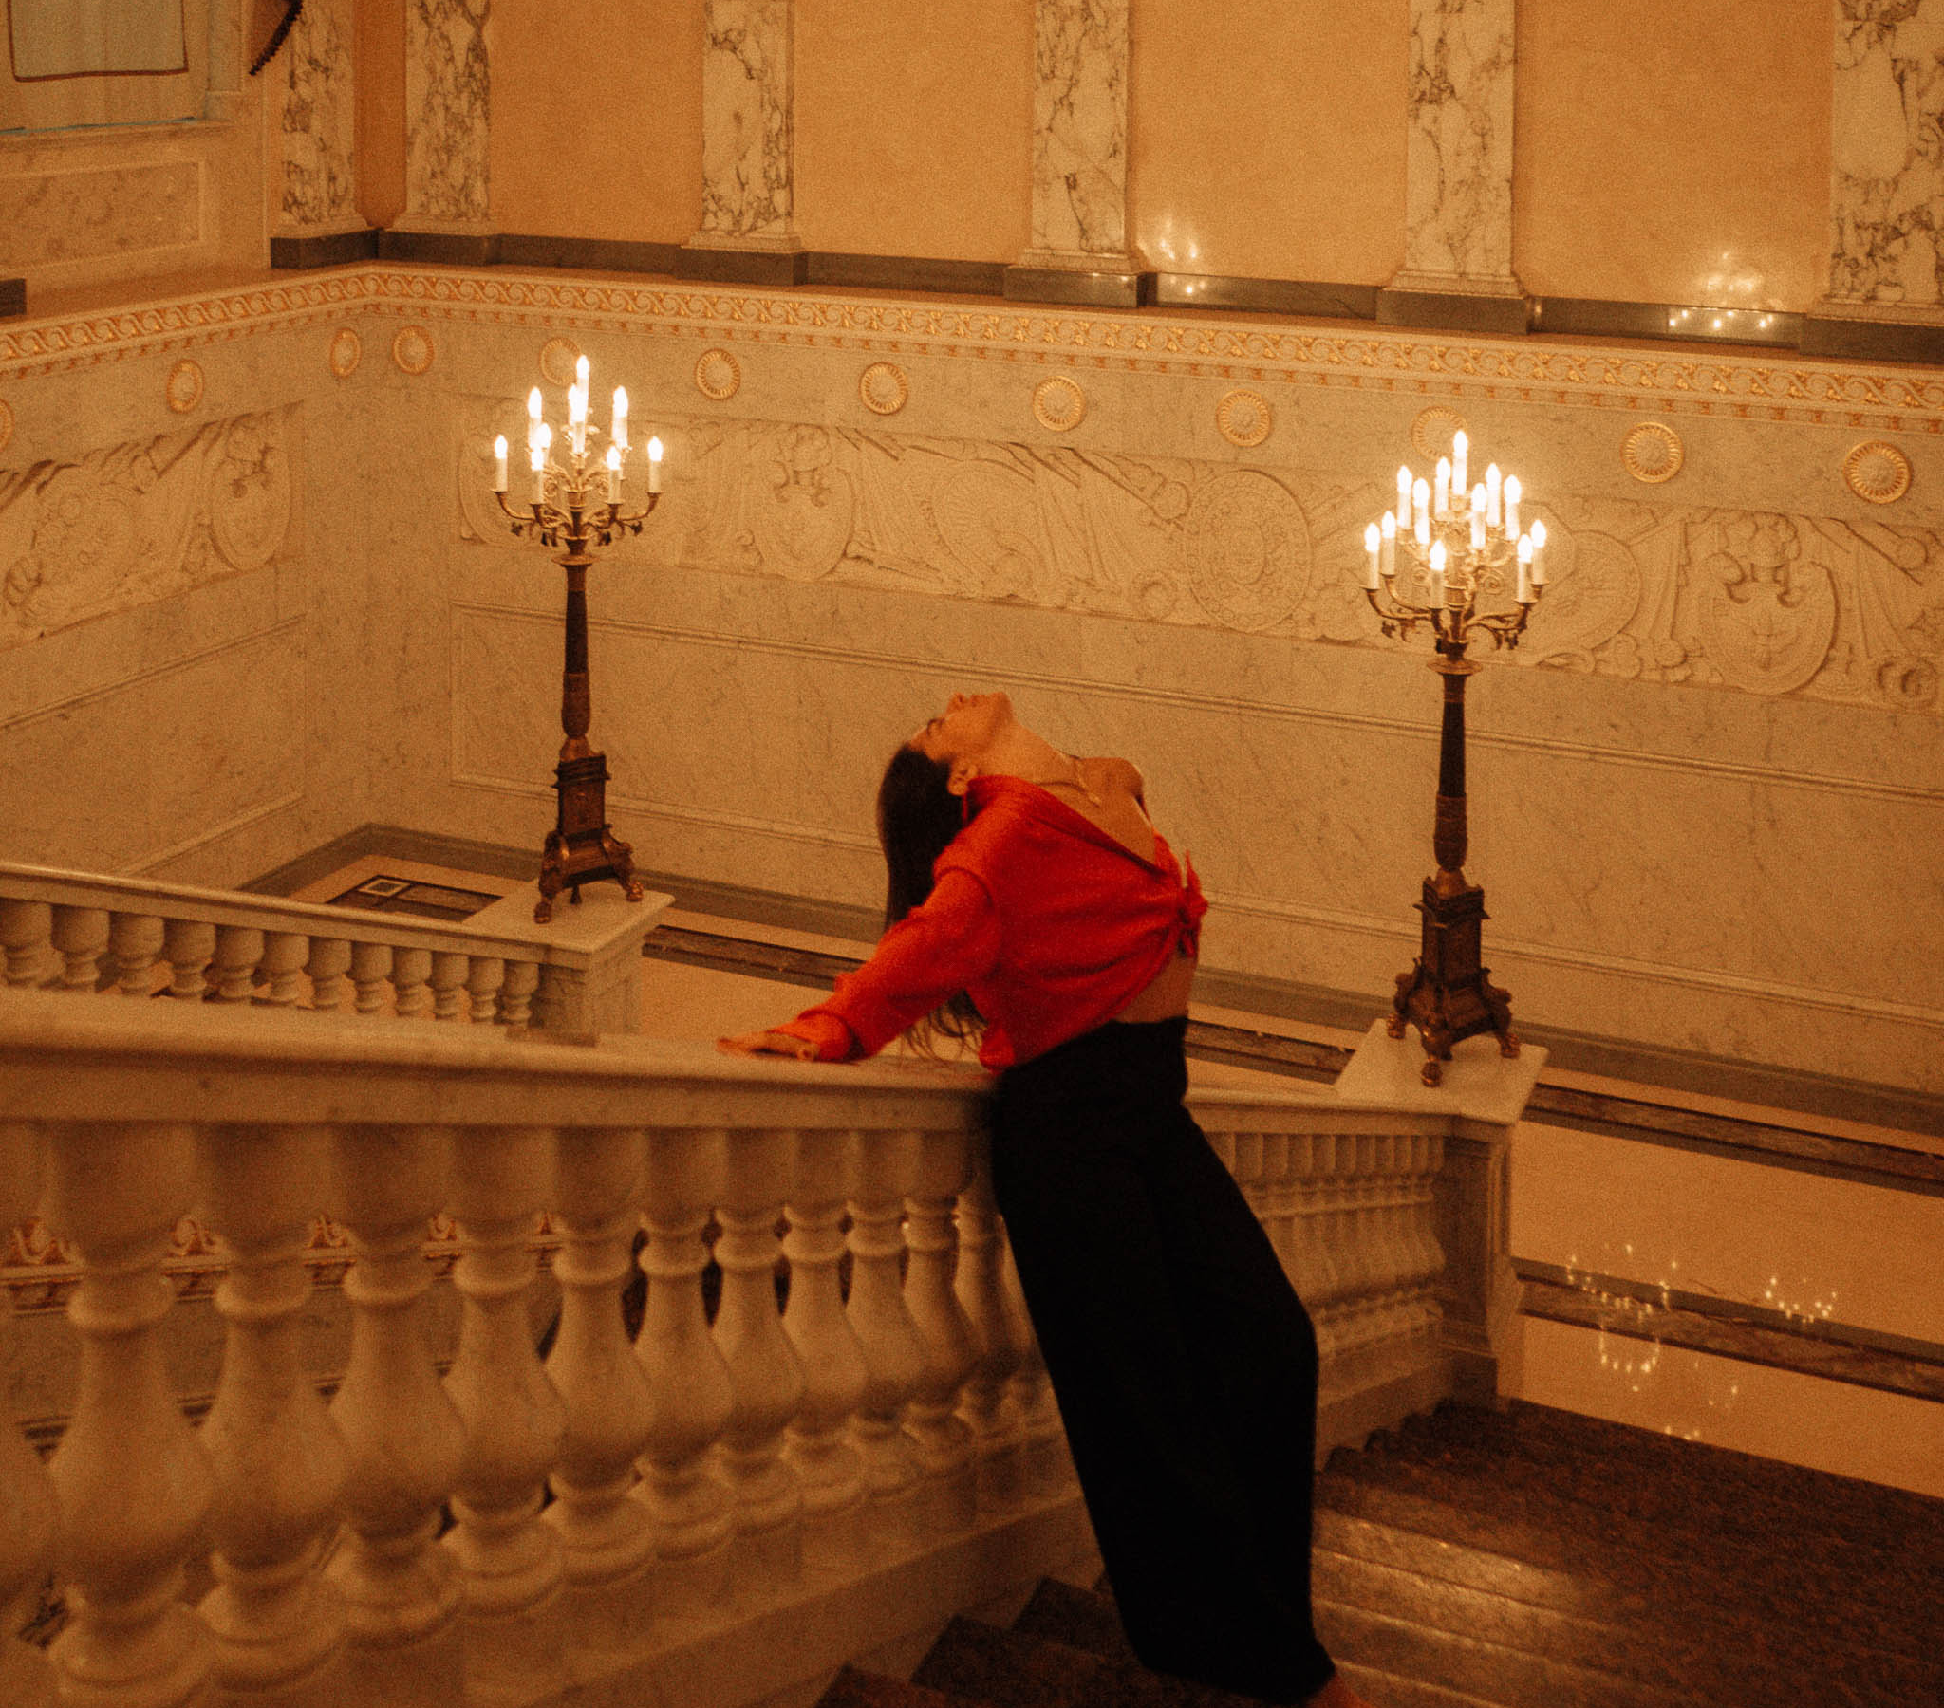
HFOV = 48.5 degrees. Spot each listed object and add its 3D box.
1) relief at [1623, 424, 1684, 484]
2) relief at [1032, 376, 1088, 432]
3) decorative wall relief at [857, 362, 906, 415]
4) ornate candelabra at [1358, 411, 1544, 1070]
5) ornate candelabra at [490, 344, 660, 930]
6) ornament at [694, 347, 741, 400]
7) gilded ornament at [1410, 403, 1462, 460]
[{"bbox_3d":[2.483,-1.465,7.870,0.228,0.230,0.045,5,14,22],"label":"relief"},{"bbox_3d":[0.348,-1.810,8.680,0.228,0.230,0.045,5,14,22],"label":"relief"},{"bbox_3d":[-0.366,-1.933,8.950,0.228,0.230,0.045,5,14,22],"label":"decorative wall relief"},{"bbox_3d":[1.321,-0.267,5.900,0.500,1.760,0.500,5,14,22],"label":"ornate candelabra"},{"bbox_3d":[-1.269,-0.700,6.950,0.500,1.760,0.500,0,13,0],"label":"ornate candelabra"},{"bbox_3d":[-1.085,-2.048,9.200,0.228,0.230,0.045,5,14,22],"label":"ornament"},{"bbox_3d":[1.761,-1.592,8.150,0.228,0.230,0.045,5,14,22],"label":"gilded ornament"}]

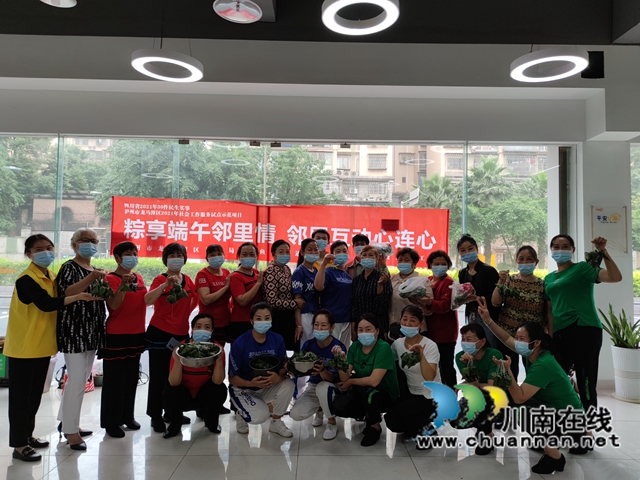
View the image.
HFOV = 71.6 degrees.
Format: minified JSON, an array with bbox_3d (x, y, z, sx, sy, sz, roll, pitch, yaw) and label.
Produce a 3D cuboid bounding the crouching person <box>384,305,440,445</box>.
[{"bbox_3d":[0.750,1.055,3.561,0.500,1.067,0.640,0,-3,14],"label":"crouching person"}]

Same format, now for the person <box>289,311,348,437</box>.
[{"bbox_3d":[-0.009,1.089,3.762,0.520,1.040,0.620,0,-2,12],"label":"person"}]

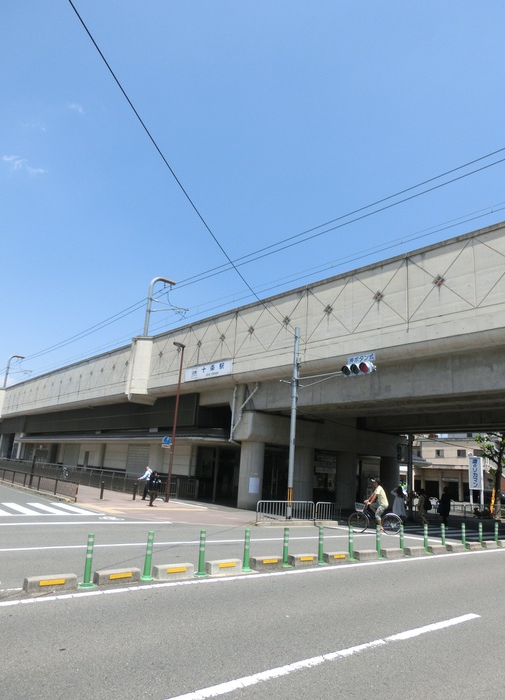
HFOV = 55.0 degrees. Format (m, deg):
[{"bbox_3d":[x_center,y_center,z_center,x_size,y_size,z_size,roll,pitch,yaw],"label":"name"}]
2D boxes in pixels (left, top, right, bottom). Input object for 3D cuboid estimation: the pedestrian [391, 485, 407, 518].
[{"bbox_3d":[6.354,6.757,21.047,0.550,1.600,0.500,-9,-20,40],"label":"pedestrian"}]

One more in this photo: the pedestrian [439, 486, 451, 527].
[{"bbox_3d":[8.206,6.722,20.633,0.550,1.690,0.500,-8,-19,38],"label":"pedestrian"}]

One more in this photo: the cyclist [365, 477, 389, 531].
[{"bbox_3d":[4.078,5.075,15.920,0.800,1.660,0.500,4,-15,0],"label":"cyclist"}]

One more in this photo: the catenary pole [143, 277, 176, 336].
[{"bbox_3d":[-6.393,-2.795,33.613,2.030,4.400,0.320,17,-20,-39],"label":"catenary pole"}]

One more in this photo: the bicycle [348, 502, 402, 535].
[{"bbox_3d":[4.074,5.515,16.006,1.800,1.030,0.560,4,-15,0],"label":"bicycle"}]

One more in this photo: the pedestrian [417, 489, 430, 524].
[{"bbox_3d":[7.907,7.239,22.363,0.600,1.570,0.500,-11,-21,43],"label":"pedestrian"}]

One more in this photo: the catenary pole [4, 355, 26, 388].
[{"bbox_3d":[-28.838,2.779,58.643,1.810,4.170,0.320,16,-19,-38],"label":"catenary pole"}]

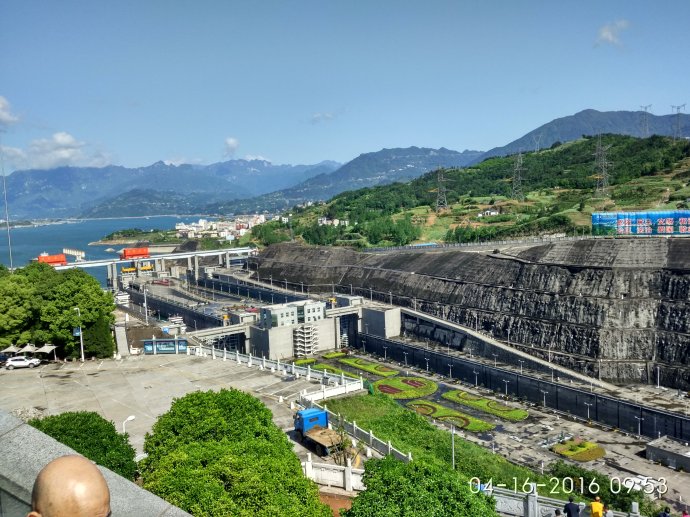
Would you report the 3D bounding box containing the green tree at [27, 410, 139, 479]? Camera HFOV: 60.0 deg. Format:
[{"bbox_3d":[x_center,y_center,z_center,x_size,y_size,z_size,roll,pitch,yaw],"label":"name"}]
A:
[{"bbox_3d":[-14.654,11.880,33.500,5.700,6.600,5.700,-5,6,-25],"label":"green tree"}]

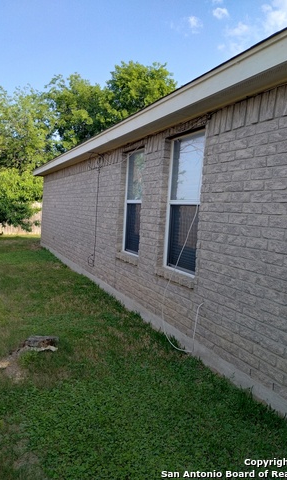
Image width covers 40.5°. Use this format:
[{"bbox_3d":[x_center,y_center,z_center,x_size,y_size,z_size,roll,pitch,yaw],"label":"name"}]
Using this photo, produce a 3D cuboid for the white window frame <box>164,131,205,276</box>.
[{"bbox_3d":[0.492,-0.397,4.311,0.100,1.520,0.880,2,4,-24],"label":"white window frame"}]

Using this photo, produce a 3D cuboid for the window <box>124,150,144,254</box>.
[{"bbox_3d":[-0.095,-0.528,5.666,0.100,1.520,0.880,2,4,-24],"label":"window"}]

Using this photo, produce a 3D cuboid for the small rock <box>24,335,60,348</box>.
[{"bbox_3d":[-1.037,1.035,4.004,0.360,0.090,0.220,2,4,-14],"label":"small rock"}]

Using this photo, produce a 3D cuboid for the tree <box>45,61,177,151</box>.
[{"bbox_3d":[-2.554,-6.579,27.687,9.800,11.700,9.000,3,4,-6],"label":"tree"}]

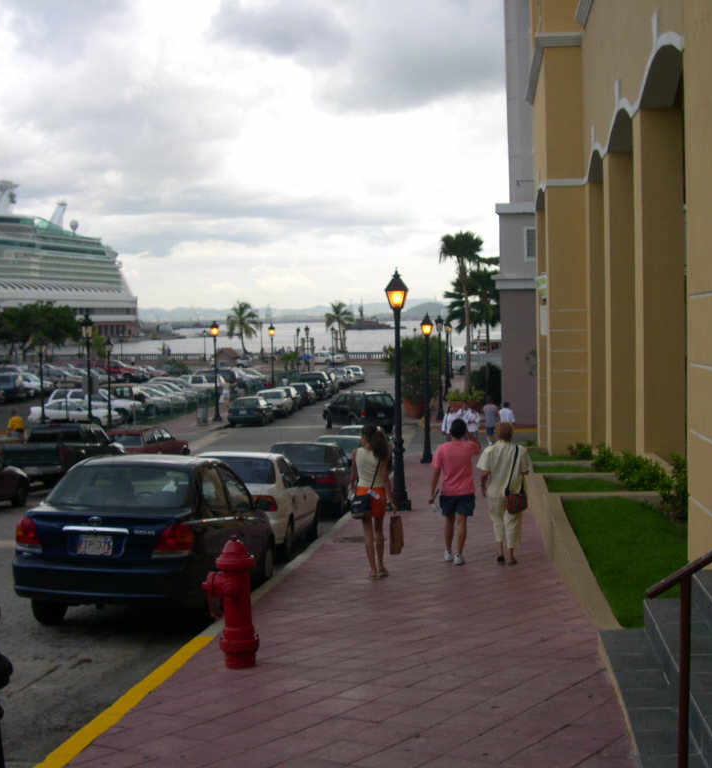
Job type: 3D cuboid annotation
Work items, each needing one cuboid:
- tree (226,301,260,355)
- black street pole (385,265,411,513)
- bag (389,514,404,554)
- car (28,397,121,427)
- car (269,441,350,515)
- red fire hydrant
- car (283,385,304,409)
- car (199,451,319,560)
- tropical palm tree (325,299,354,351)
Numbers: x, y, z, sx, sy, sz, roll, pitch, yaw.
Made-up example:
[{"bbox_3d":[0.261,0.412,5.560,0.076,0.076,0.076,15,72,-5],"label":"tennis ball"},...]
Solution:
[{"bbox_3d":[-12.810,-6.149,128.000,3.700,6.500,3.700,-1,3,0],"label":"tree"},{"bbox_3d":[0.768,0.104,20.074,0.420,4.303,0.420,-1,3,6],"label":"black street pole"},{"bbox_3d":[0.434,1.613,12.050,0.140,0.420,0.280,-1,3,6],"label":"bag"},{"bbox_3d":[-13.974,1.435,56.000,4.450,1.300,1.700,-1,3,9],"label":"car"},{"bbox_3d":[-0.891,1.763,22.115,1.690,1.350,4.500,-1,-1,6],"label":"car"},{"bbox_3d":[-0.853,1.497,7.700,0.400,0.900,0.340,-1,3,7],"label":"red fire hydrant"},{"bbox_3d":[-4.250,0.708,68.500,1.700,1.400,4.400,-1,2,7],"label":"car"},{"bbox_3d":[-1.520,1.655,16.350,1.700,1.390,4.400,1,-1,6],"label":"car"},{"bbox_3d":[-2.148,-7.129,149.788,4.000,8.000,4.000,-1,3,6],"label":"tropical palm tree"}]

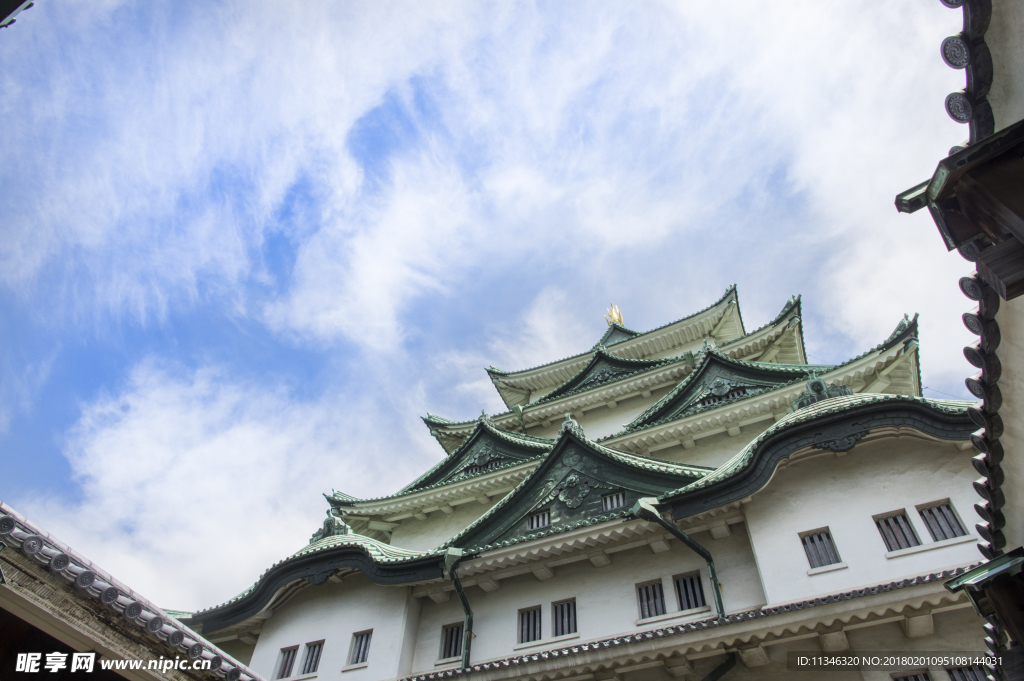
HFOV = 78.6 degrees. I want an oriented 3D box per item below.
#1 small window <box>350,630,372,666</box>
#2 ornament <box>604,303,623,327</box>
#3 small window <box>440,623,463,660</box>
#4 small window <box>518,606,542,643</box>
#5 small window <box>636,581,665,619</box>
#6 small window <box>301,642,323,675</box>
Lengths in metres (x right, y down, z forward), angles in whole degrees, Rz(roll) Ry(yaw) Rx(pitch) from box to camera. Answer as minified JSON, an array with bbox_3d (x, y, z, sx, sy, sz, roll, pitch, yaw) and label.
[{"bbox_3d":[-5.381,11.041,22.434,0.860,1.170,0.200,-19,-53,16],"label":"small window"},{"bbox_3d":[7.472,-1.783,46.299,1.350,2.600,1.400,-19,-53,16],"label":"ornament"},{"bbox_3d":[-2.062,10.639,22.082,0.860,1.170,0.200,-19,-53,16],"label":"small window"},{"bbox_3d":[0.633,9.689,21.247,0.860,1.170,0.200,-19,-53,16],"label":"small window"},{"bbox_3d":[4.490,8.324,20.057,0.860,1.170,0.200,-19,-53,16],"label":"small window"},{"bbox_3d":[-7.322,11.748,23.010,0.860,1.170,0.200,-19,-53,16],"label":"small window"}]

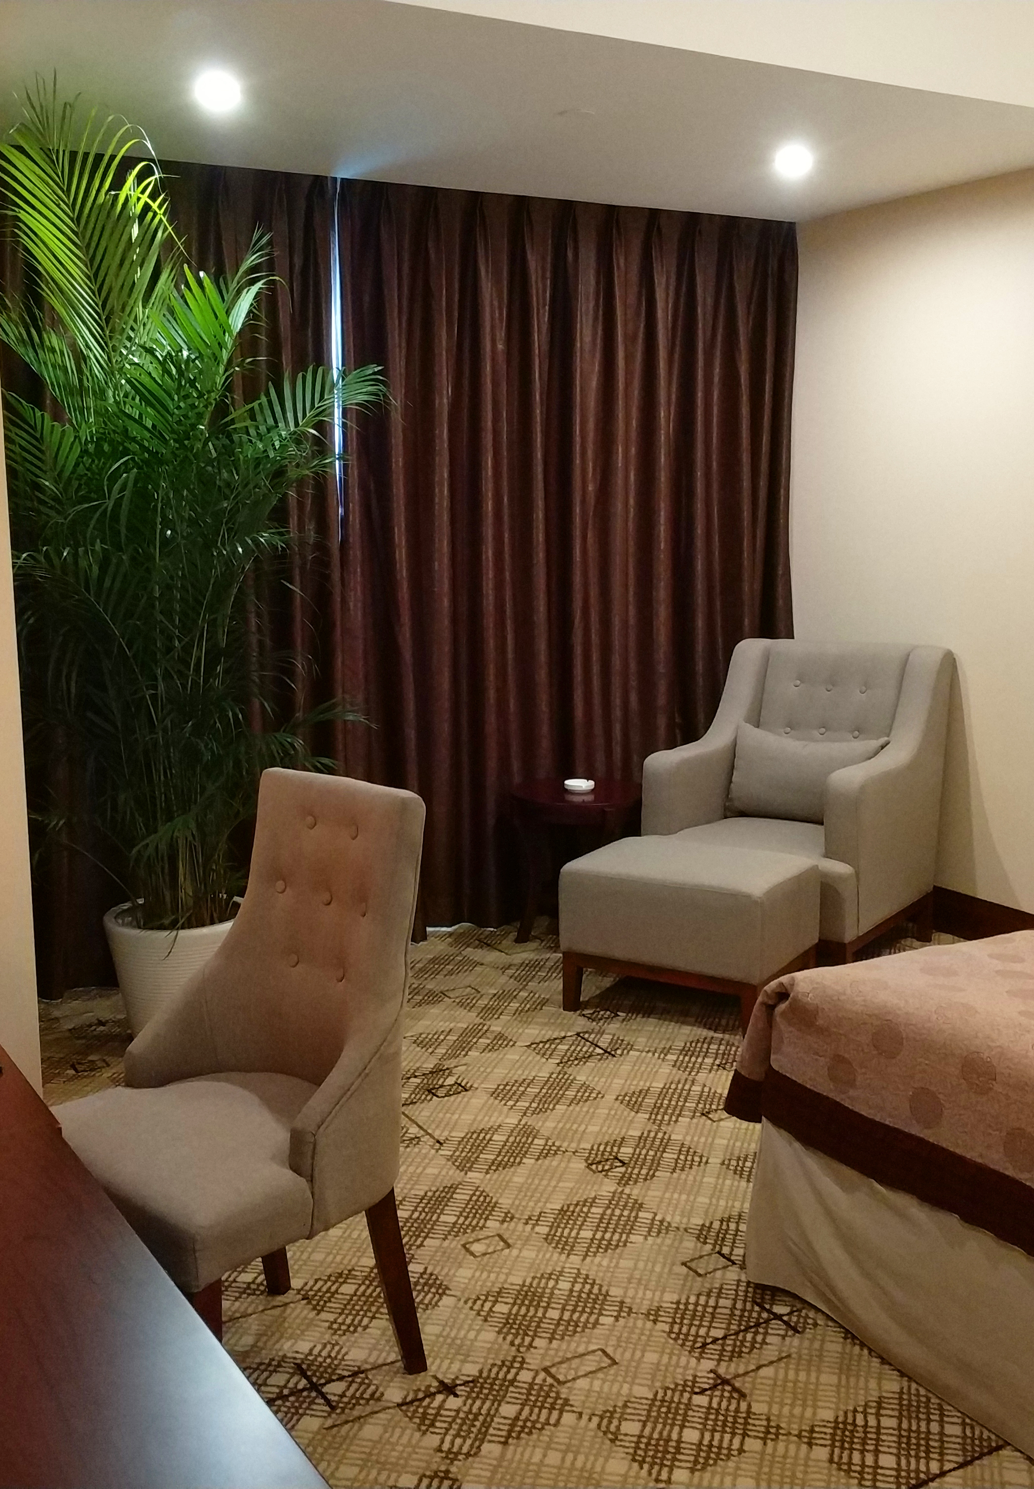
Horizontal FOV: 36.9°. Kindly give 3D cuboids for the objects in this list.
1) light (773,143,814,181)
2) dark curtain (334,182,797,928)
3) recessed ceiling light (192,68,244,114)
[{"bbox_3d":[0.800,-1.690,4.483,0.110,0.040,0.110,-5,10,-29],"label":"light"},{"bbox_3d":[0.216,-0.596,5.287,1.750,2.385,0.150,-5,10,-29],"label":"dark curtain"},{"bbox_3d":[-0.707,-1.549,3.660,0.110,0.040,0.110,-5,10,-29],"label":"recessed ceiling light"}]

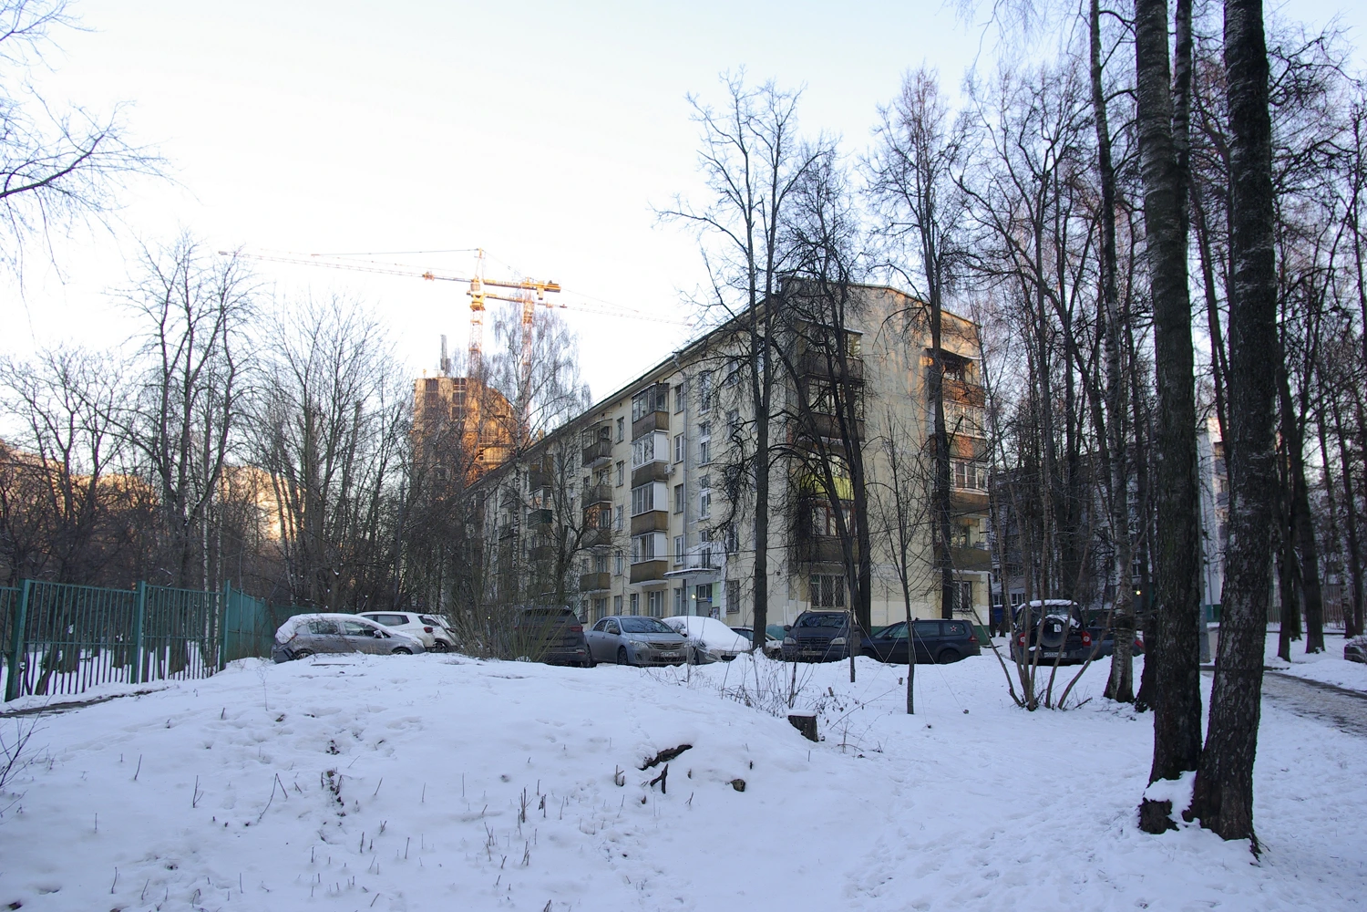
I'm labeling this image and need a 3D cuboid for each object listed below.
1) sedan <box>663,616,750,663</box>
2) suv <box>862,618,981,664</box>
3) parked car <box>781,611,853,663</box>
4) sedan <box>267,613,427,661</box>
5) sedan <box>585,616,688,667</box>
[{"bbox_3d":[0.720,6.019,25.807,1.730,1.500,4.350,4,-14,-19],"label":"sedan"},{"bbox_3d":[8.200,6.786,28.812,4.820,1.740,1.880,-3,-13,14],"label":"suv"},{"bbox_3d":[4.260,5.457,23.577,1.840,1.800,4.600,-5,-14,19],"label":"parked car"},{"bbox_3d":[-9.500,5.381,22.978,4.120,1.500,1.750,8,-15,-30],"label":"sedan"},{"bbox_3d":[-1.400,5.317,22.788,1.760,1.480,4.540,6,-15,-26],"label":"sedan"}]

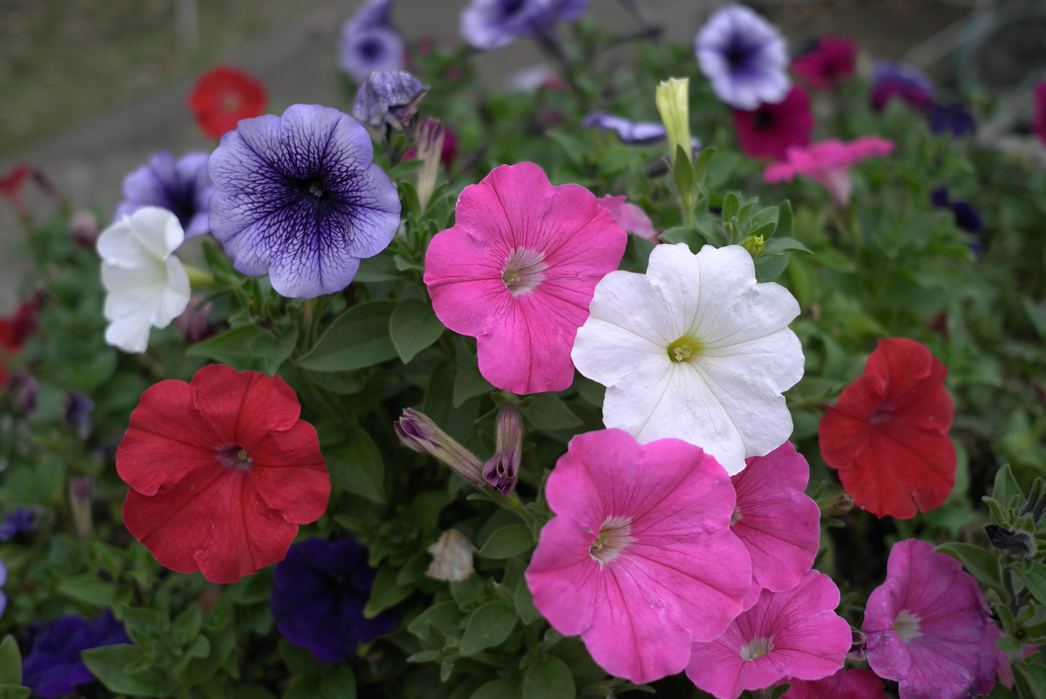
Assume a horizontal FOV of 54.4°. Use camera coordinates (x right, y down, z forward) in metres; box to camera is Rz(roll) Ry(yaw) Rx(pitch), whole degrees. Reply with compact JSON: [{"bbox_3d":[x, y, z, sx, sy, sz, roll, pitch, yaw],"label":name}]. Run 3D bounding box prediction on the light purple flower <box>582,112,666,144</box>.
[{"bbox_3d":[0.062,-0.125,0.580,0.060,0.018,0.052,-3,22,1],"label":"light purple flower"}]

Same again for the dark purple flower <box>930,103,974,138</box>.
[{"bbox_3d":[0.316,-0.169,0.750,0.034,0.026,0.029,14,70,18],"label":"dark purple flower"}]

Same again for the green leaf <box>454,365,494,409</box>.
[{"bbox_3d":[-0.018,0.014,0.415,0.018,0.005,0.031,40,68,12],"label":"green leaf"}]

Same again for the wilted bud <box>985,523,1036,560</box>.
[{"bbox_3d":[0.180,0.071,0.375,0.020,0.012,0.011,13,21,-18],"label":"wilted bud"}]

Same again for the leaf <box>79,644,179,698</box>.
[{"bbox_3d":[-0.174,0.142,0.450,0.041,0.010,0.022,-17,38,-13],"label":"leaf"}]

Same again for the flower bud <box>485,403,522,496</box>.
[{"bbox_3d":[-0.007,0.037,0.383,0.013,0.013,0.035,0,69,0],"label":"flower bud"}]

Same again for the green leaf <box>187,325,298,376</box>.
[{"bbox_3d":[-0.122,0.000,0.445,0.049,0.011,0.027,-6,46,-21],"label":"green leaf"}]

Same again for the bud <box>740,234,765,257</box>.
[{"bbox_3d":[0.084,-0.038,0.371,0.009,0.010,0.009,2,39,-37],"label":"bud"}]

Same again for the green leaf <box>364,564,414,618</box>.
[{"bbox_3d":[-0.059,0.108,0.455,0.018,0.008,0.037,26,58,30],"label":"green leaf"}]

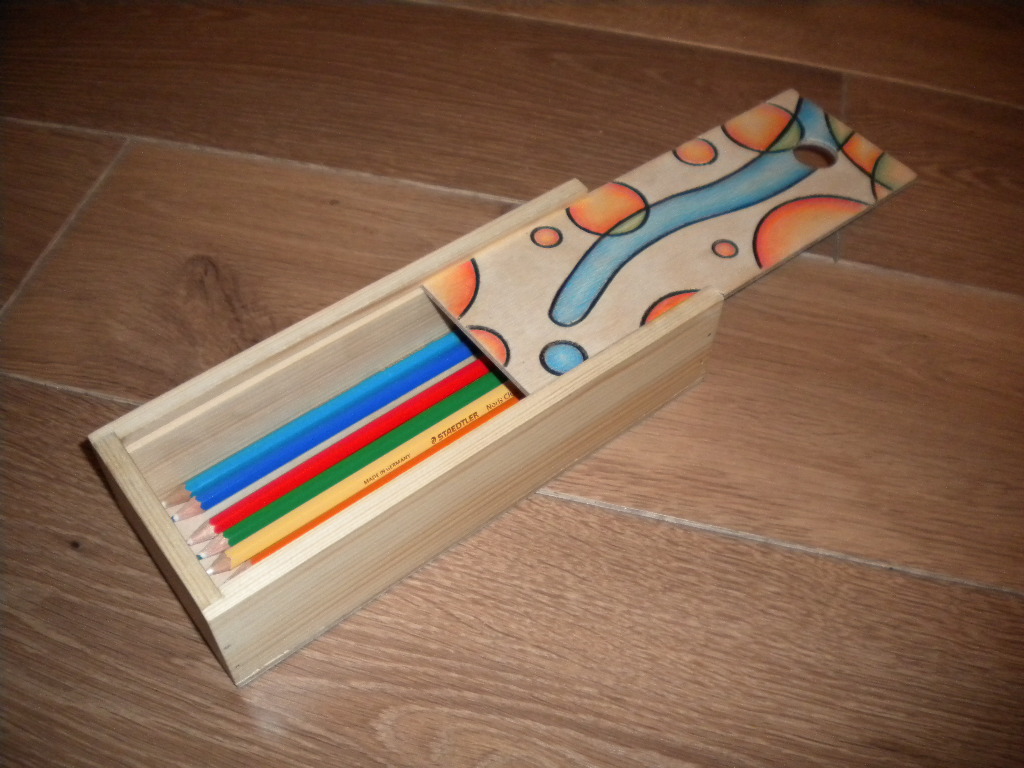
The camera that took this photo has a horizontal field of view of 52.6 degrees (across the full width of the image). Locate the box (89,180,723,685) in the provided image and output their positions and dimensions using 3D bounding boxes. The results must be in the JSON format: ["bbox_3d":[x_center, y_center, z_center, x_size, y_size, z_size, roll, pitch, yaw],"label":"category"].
[{"bbox_3d":[-0.031,0.007,0.381,0.212,0.047,0.085,-31,58,-23],"label":"box"}]

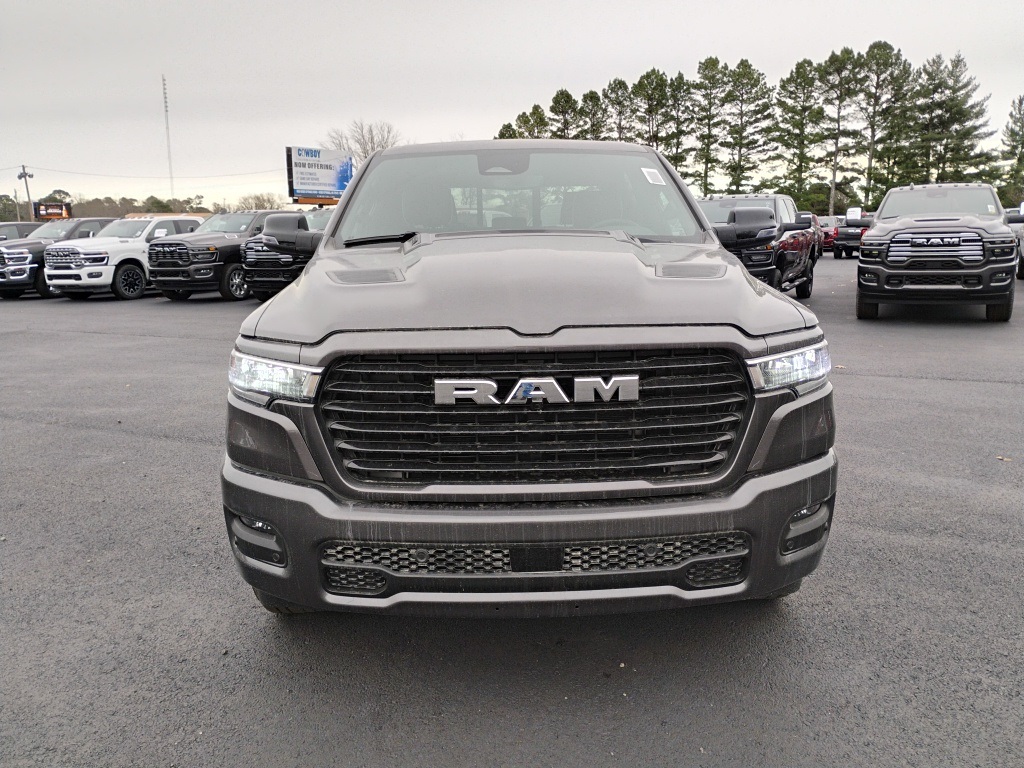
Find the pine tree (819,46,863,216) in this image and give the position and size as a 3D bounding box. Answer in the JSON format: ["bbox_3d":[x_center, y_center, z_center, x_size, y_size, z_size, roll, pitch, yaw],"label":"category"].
[{"bbox_3d":[25.062,-18.711,63.000,3.651,13.615,3.651,-1,11,0],"label":"pine tree"}]

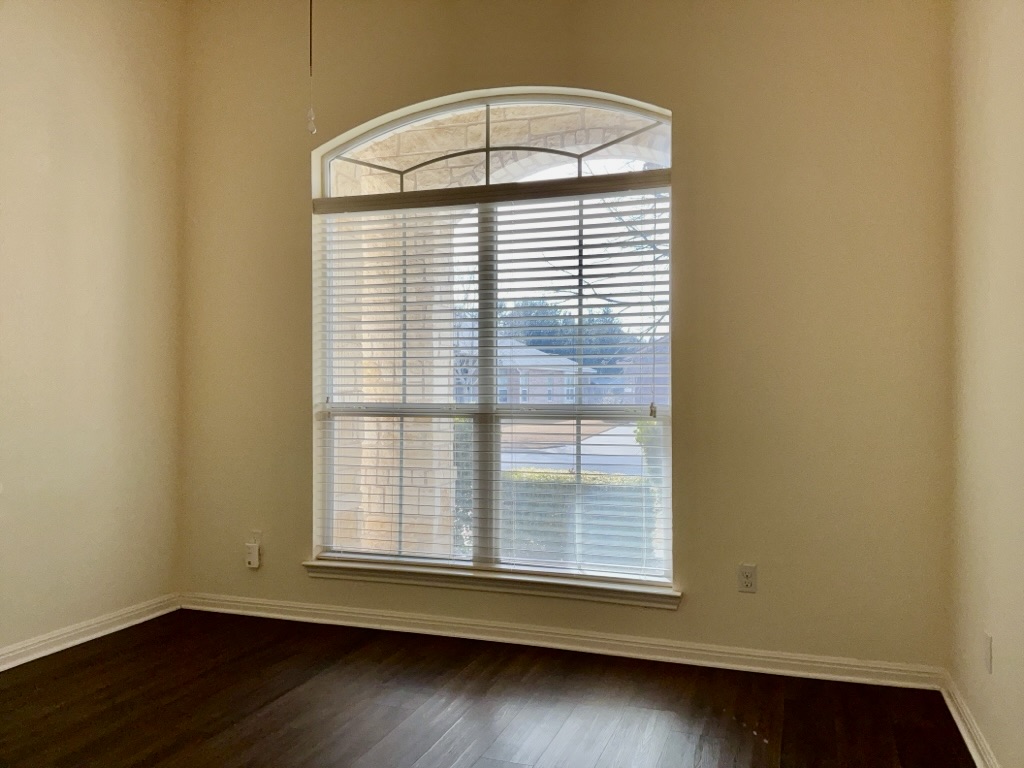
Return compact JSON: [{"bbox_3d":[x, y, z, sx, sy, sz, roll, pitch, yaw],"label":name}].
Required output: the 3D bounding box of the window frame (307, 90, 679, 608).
[{"bbox_3d":[-0.143,-0.199,3.801,1.840,2.340,0.130,0,-1,19],"label":"window frame"}]

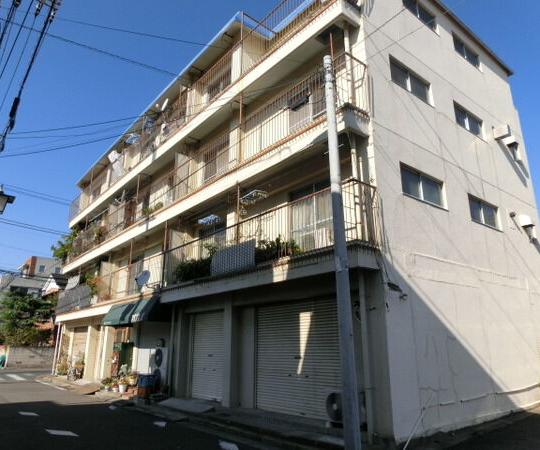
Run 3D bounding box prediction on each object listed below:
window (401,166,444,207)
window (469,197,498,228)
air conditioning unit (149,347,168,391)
[{"bbox_3d":[3.477,-0.834,9.504,1.770,0.705,0.120,13,-21,-37],"label":"window"},{"bbox_3d":[5.578,-0.285,10.847,1.687,0.701,0.120,13,-21,-37],"label":"window"},{"bbox_3d":[-3.381,4.621,13.356,0.350,1.301,0.960,13,-21,-37],"label":"air conditioning unit"}]

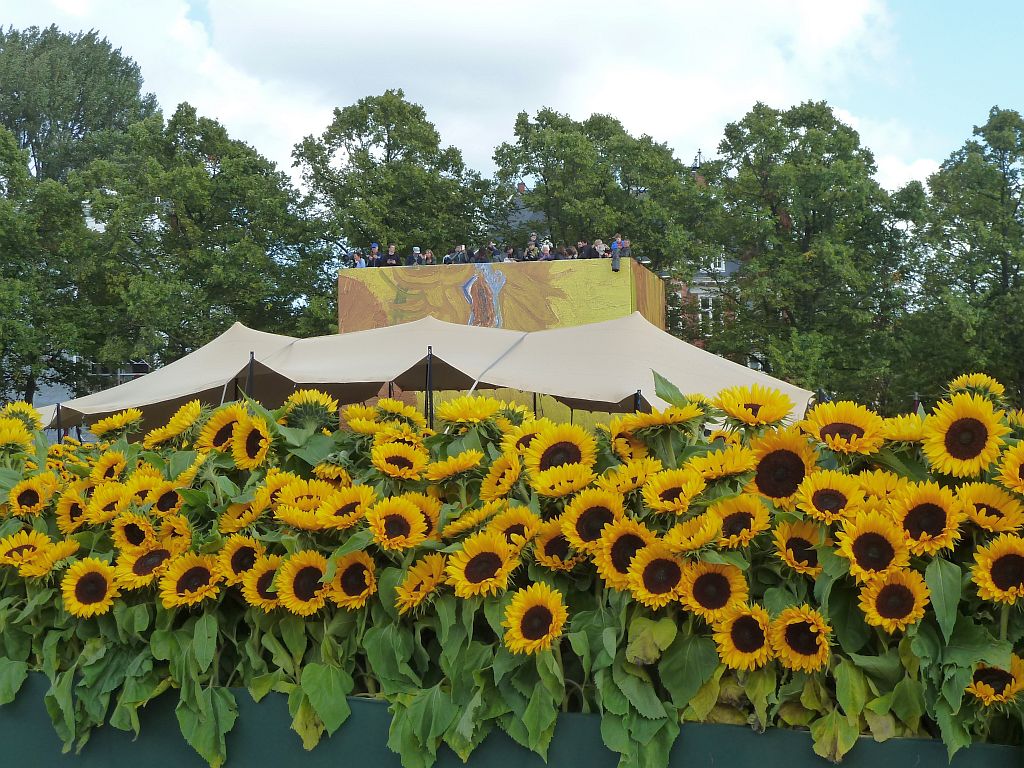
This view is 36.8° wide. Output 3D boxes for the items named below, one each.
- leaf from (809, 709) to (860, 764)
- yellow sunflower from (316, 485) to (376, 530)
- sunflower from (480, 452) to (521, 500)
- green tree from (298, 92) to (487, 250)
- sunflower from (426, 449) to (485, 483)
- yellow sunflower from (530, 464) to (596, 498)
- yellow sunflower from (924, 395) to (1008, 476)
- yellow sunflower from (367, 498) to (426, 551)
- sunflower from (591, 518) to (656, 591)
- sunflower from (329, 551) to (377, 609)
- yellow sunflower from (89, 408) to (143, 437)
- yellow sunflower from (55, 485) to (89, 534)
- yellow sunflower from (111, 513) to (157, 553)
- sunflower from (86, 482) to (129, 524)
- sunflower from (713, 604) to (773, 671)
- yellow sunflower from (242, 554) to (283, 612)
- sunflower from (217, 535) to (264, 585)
[{"bbox_3d":[0.591,0.644,2.820,0.090,0.105,0.030,-1,-13,17],"label":"leaf"},{"bbox_3d":[-0.371,0.278,3.430,0.128,0.050,0.125,-1,39,24],"label":"yellow sunflower"},{"bbox_3d":[-0.028,0.223,3.700,0.125,0.125,0.055,-3,-22,46],"label":"sunflower"},{"bbox_3d":[-4.544,-3.549,57.673,7.600,15.200,7.600,0,-2,0],"label":"green tree"},{"bbox_3d":[-0.129,0.183,3.450,0.134,0.050,0.134,-26,7,-21],"label":"sunflower"},{"bbox_3d":[0.121,0.228,3.600,0.158,0.060,0.155,0,25,13],"label":"yellow sunflower"},{"bbox_3d":[0.914,0.104,3.100,0.172,0.172,0.060,-1,-11,16],"label":"yellow sunflower"},{"bbox_3d":[-0.253,0.308,3.400,0.132,0.120,0.050,0,-30,4],"label":"yellow sunflower"},{"bbox_3d":[0.230,0.342,3.120,0.130,0.143,0.050,-1,-14,26],"label":"sunflower"},{"bbox_3d":[-0.357,0.435,3.420,0.135,0.135,0.055,-2,-15,29],"label":"sunflower"},{"bbox_3d":[-1.018,0.099,3.950,0.142,0.060,0.142,-26,10,-27],"label":"yellow sunflower"},{"bbox_3d":[-1.317,0.375,4.600,0.150,0.150,0.052,-2,-10,41],"label":"yellow sunflower"},{"bbox_3d":[-1.006,0.399,4.100,0.122,0.115,0.055,0,1,6],"label":"yellow sunflower"},{"bbox_3d":[-1.091,0.322,4.150,0.130,0.130,0.050,-2,-34,28],"label":"sunflower"},{"bbox_3d":[0.450,0.494,3.000,0.125,0.125,0.050,-1,0,18],"label":"sunflower"},{"bbox_3d":[-0.608,0.490,3.780,0.125,0.143,0.055,0,-7,9],"label":"yellow sunflower"},{"bbox_3d":[-0.633,0.413,3.600,0.122,0.122,0.050,-1,-12,21],"label":"sunflower"}]

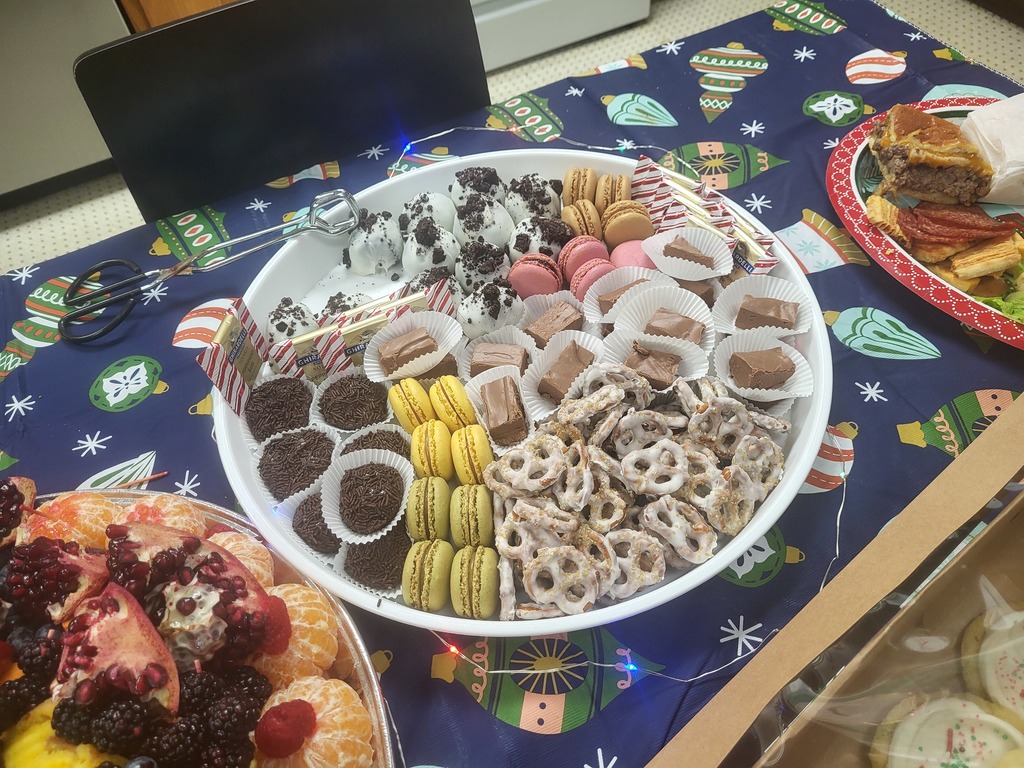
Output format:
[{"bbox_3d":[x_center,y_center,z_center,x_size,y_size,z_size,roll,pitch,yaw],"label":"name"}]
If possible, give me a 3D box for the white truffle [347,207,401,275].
[{"bbox_3d":[-0.105,-0.107,0.586,0.042,0.044,0.042,-16,53,-7],"label":"white truffle"}]

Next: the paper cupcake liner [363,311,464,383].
[{"bbox_3d":[-0.066,-0.022,0.527,0.074,0.027,0.047,-33,61,-15],"label":"paper cupcake liner"}]

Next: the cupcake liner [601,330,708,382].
[{"bbox_3d":[0.093,-0.011,0.507,0.072,0.025,0.052,3,58,6],"label":"cupcake liner"}]

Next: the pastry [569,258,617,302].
[{"bbox_3d":[0.062,-0.074,0.573,0.041,0.041,0.026,-33,39,0],"label":"pastry"}]

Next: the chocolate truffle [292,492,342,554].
[{"bbox_3d":[-0.120,0.091,0.500,0.043,0.036,0.043,-5,60,-3],"label":"chocolate truffle"}]

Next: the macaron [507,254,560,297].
[{"bbox_3d":[0.016,-0.079,0.578,0.041,0.041,0.026,20,41,19],"label":"macaron"}]

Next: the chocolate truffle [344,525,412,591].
[{"bbox_3d":[-0.079,0.102,0.454,0.042,0.036,0.042,-7,53,0],"label":"chocolate truffle"}]

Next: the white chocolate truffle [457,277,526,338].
[{"bbox_3d":[-0.014,-0.053,0.537,0.046,0.040,0.046,-8,52,-1],"label":"white chocolate truffle"}]

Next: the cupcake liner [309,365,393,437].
[{"bbox_3d":[-0.107,0.017,0.526,0.057,0.026,0.057,-7,53,0],"label":"cupcake liner"}]

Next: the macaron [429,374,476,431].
[{"bbox_3d":[-0.040,0.013,0.517,0.026,0.041,0.041,-31,90,-4],"label":"macaron"}]

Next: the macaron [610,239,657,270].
[{"bbox_3d":[0.098,-0.096,0.607,0.043,0.026,0.043,-11,72,4],"label":"macaron"}]

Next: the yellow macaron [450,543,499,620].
[{"bbox_3d":[-0.022,0.120,0.466,0.026,0.043,0.043,-5,53,2],"label":"yellow macaron"}]

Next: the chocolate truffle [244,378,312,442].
[{"bbox_3d":[-0.159,0.018,0.524,0.044,0.040,0.044,-8,52,0],"label":"chocolate truffle"}]

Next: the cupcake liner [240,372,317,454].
[{"bbox_3d":[-0.162,0.020,0.533,0.054,0.027,0.054,-8,52,0],"label":"cupcake liner"}]

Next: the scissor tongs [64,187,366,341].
[{"bbox_3d":[-0.243,-0.102,0.611,0.253,0.033,0.085,-17,52,5],"label":"scissor tongs"}]

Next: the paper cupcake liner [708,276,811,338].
[{"bbox_3d":[0.168,-0.052,0.518,0.070,0.026,0.057,14,55,16],"label":"paper cupcake liner"}]

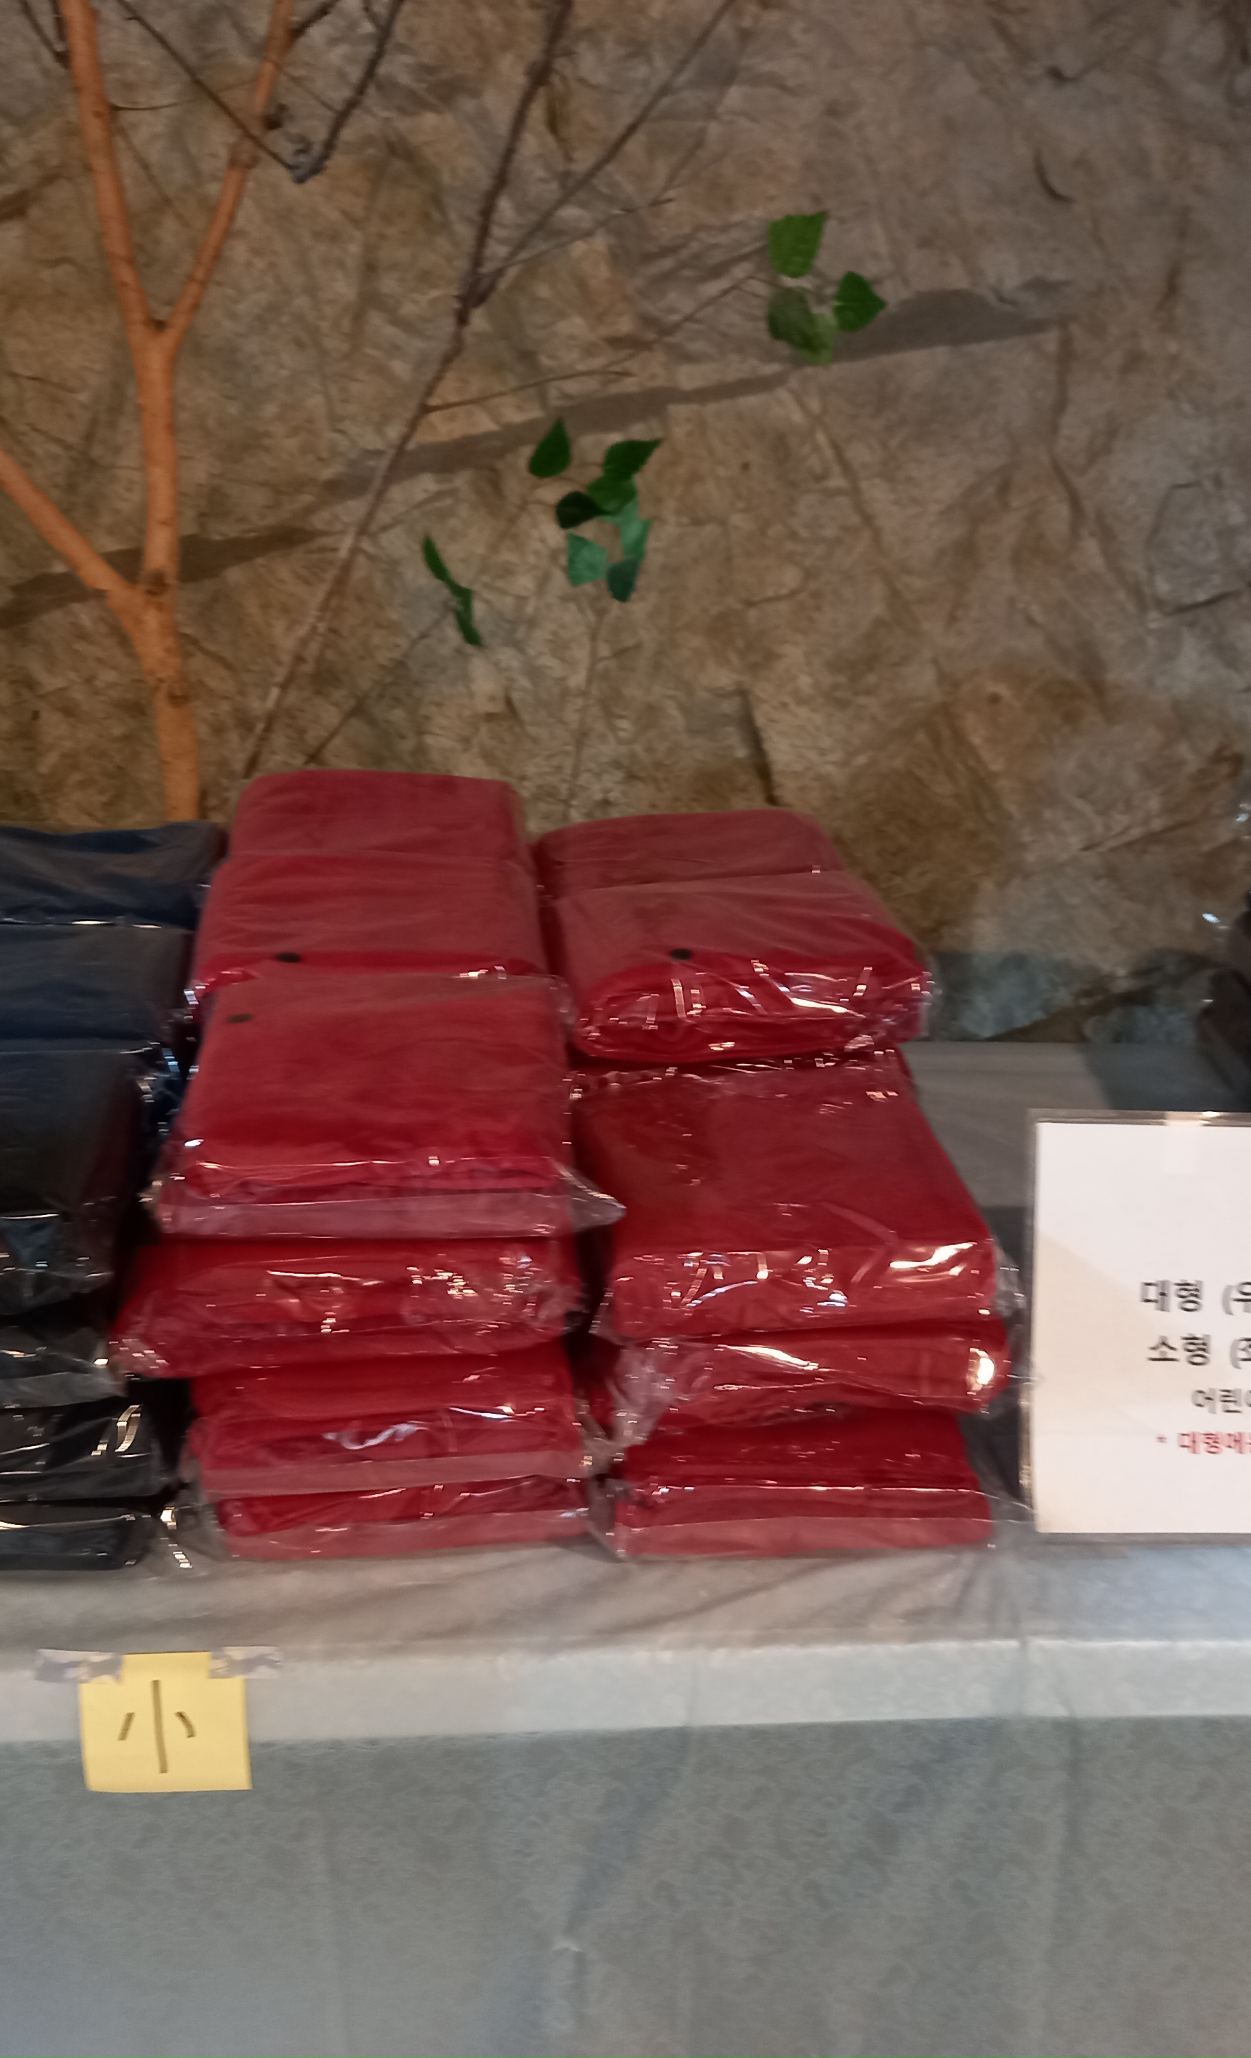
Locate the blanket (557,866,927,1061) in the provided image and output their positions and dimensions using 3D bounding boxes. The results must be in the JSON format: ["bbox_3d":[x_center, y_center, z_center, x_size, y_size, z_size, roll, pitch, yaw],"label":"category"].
[{"bbox_3d":[0.062,-0.046,1.239,0.195,0.054,0.220,-1,22,-9],"label":"blanket"}]

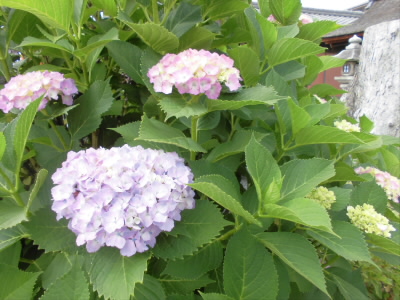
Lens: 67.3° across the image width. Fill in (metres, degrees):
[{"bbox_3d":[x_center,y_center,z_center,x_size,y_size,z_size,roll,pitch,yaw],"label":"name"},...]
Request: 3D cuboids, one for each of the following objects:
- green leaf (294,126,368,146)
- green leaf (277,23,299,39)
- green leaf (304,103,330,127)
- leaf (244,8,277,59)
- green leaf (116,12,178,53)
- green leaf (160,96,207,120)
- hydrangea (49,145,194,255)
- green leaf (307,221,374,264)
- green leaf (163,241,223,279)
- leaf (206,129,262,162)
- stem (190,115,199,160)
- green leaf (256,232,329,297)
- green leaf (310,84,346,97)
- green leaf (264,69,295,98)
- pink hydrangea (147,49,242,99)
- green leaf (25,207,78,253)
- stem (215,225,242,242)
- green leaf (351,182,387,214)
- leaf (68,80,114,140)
[{"bbox_3d":[0.263,-0.026,0.620,0.145,0.037,0.070,0,-18,6],"label":"green leaf"},{"bbox_3d":[0.204,-0.276,0.700,0.060,0.020,0.055,-15,39,-9],"label":"green leaf"},{"bbox_3d":[0.289,-0.087,0.740,0.075,0.020,0.055,-36,52,-15],"label":"green leaf"},{"bbox_3d":[0.127,-0.246,0.630,0.066,0.112,0.050,2,11,11],"label":"leaf"},{"bbox_3d":[-0.114,-0.255,0.660,0.135,0.030,0.060,35,-34,-9],"label":"green leaf"},{"bbox_3d":[-0.031,-0.073,0.530,0.075,0.025,0.090,12,27,25],"label":"green leaf"},{"bbox_3d":[-0.111,0.072,0.430,0.200,0.150,0.190,0,11,0],"label":"hydrangea"},{"bbox_3d":[0.237,0.155,0.510,0.125,0.025,0.065,25,38,8],"label":"green leaf"},{"bbox_3d":[-0.013,0.184,0.510,0.105,0.025,0.055,-28,48,-12],"label":"green leaf"},{"bbox_3d":[0.062,-0.006,0.540,0.100,0.058,0.055,0,11,0],"label":"leaf"},{"bbox_3d":[-0.010,-0.023,0.550,0.011,0.088,0.011,0,11,0],"label":"stem"},{"bbox_3d":[0.149,0.179,0.480,0.140,0.030,0.068,41,44,6],"label":"green leaf"},{"bbox_3d":[0.376,-0.174,0.880,0.110,0.025,0.060,10,18,11],"label":"green leaf"},{"bbox_3d":[0.180,-0.148,0.680,0.065,0.020,0.085,-27,56,-8],"label":"green leaf"},{"bbox_3d":[-0.012,-0.138,0.540,0.168,0.095,0.155,0,11,0],"label":"pink hydrangea"},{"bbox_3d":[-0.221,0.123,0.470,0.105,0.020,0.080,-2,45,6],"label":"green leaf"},{"bbox_3d":[0.044,0.128,0.460,0.047,0.010,0.010,-36,0,6],"label":"stem"},{"bbox_3d":[0.348,0.096,0.620,0.070,0.025,0.085,-25,63,-22],"label":"green leaf"},{"bbox_3d":[-0.217,-0.079,0.600,0.072,0.145,0.030,35,3,8],"label":"leaf"}]

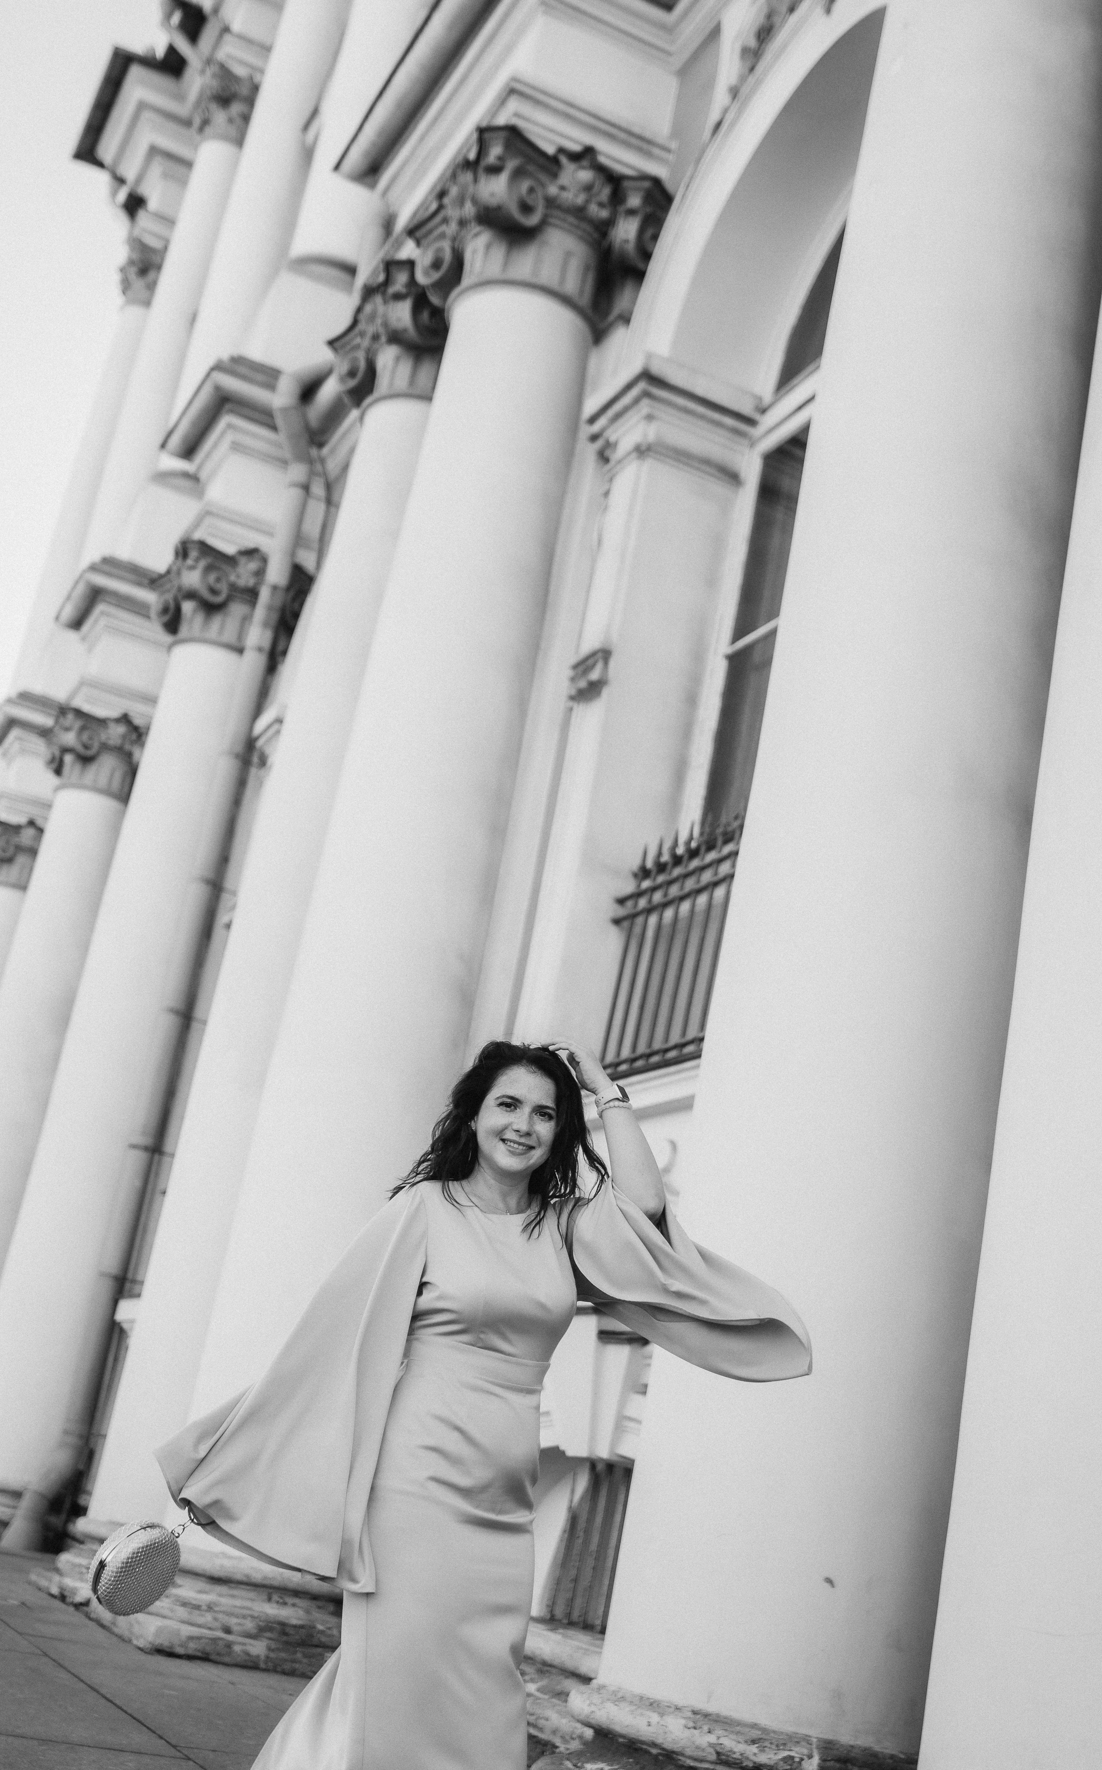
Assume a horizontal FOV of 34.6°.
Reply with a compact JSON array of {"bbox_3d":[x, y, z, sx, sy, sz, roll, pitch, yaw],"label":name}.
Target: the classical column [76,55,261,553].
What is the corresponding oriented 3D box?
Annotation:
[{"bbox_3d":[-5.745,-8.016,26.607,1.109,9.416,1.109,18,-20,-23],"label":"classical column"}]

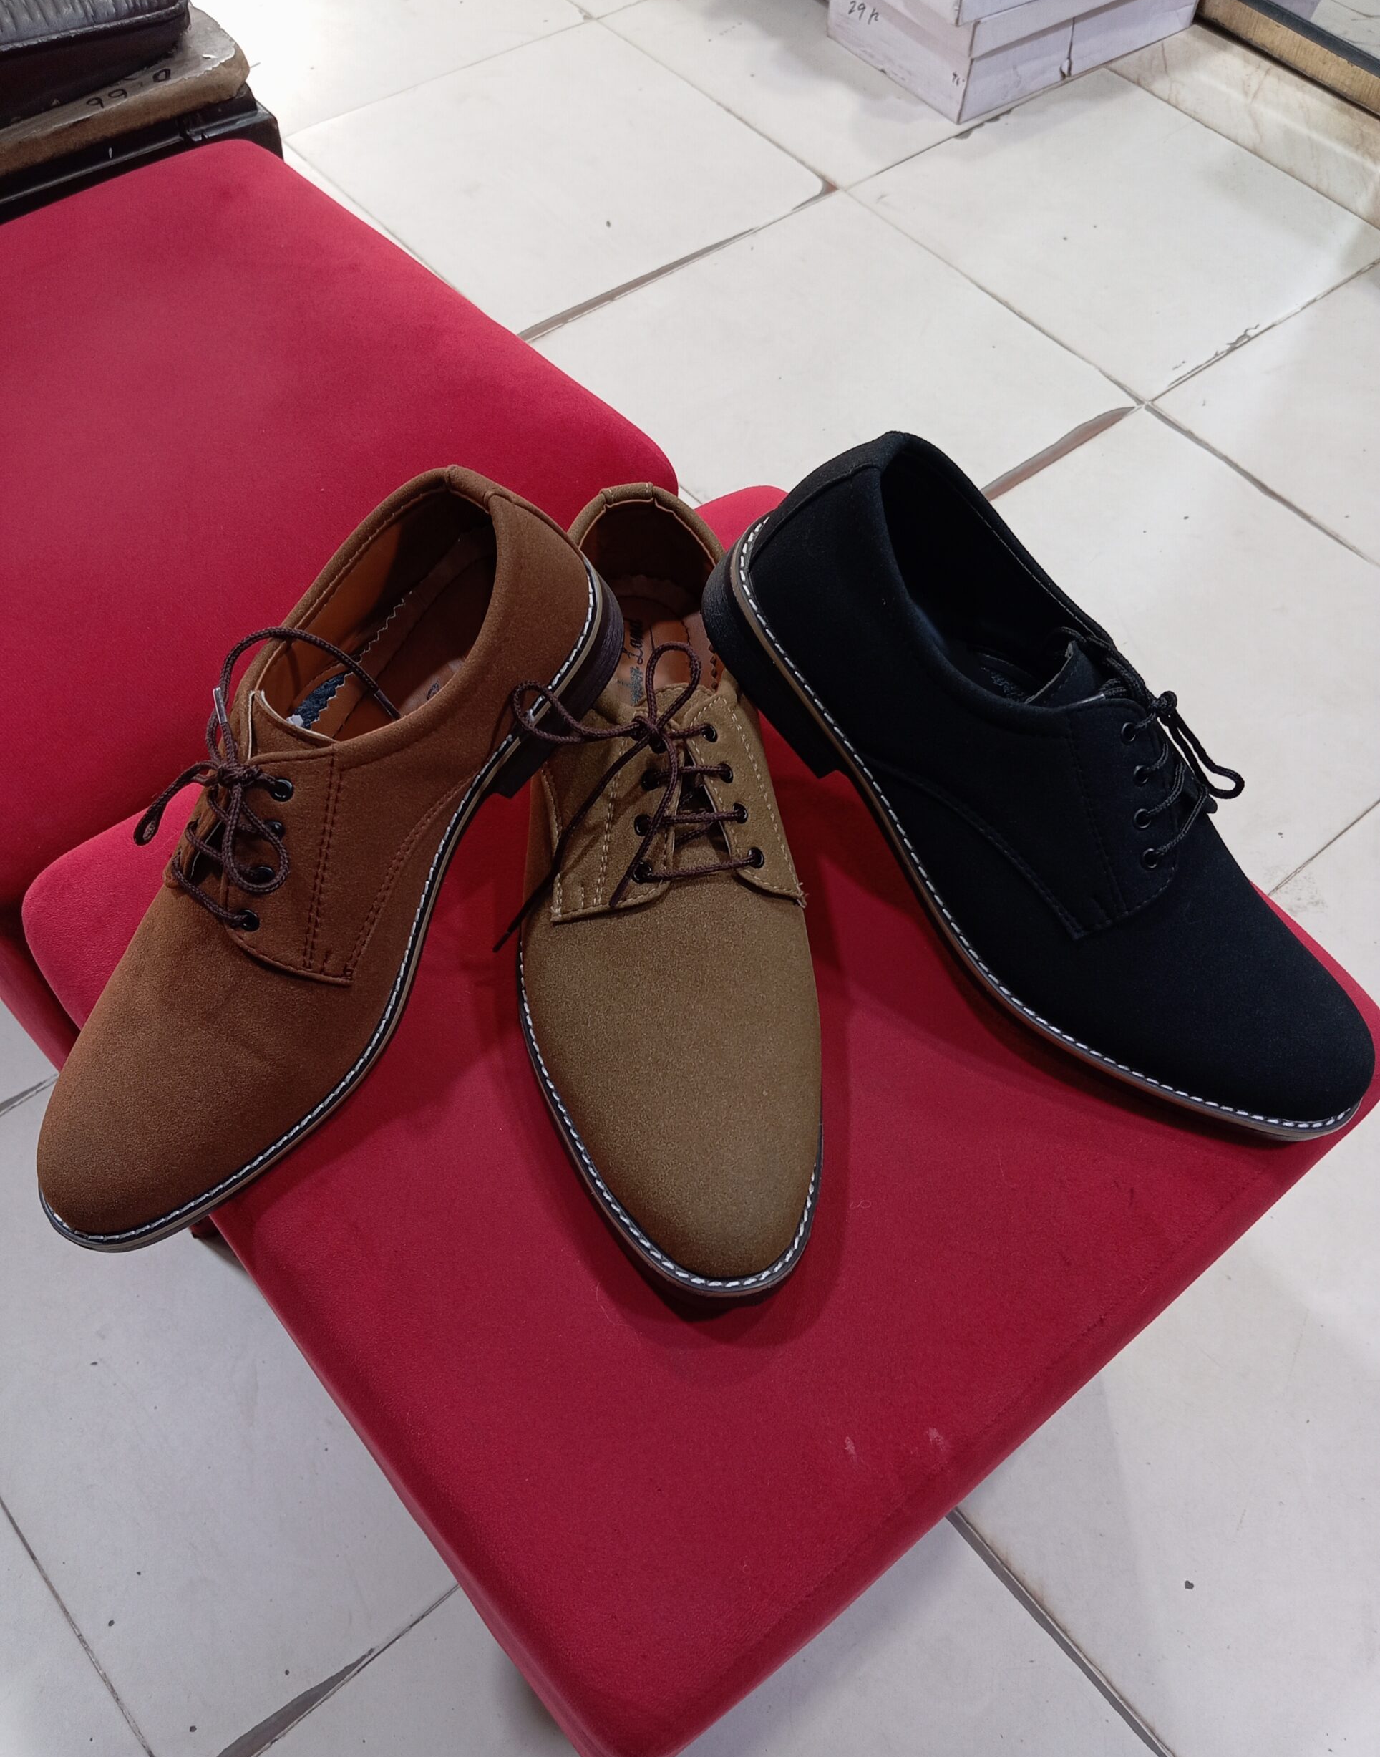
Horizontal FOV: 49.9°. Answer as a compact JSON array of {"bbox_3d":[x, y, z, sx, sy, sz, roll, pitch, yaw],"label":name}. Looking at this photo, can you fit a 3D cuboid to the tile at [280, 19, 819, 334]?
[{"bbox_3d":[-0.127,-0.718,1.501,0.396,0.010,0.396,-34,65,-22],"label":"tile"}]

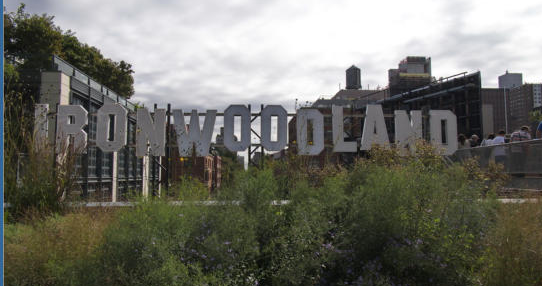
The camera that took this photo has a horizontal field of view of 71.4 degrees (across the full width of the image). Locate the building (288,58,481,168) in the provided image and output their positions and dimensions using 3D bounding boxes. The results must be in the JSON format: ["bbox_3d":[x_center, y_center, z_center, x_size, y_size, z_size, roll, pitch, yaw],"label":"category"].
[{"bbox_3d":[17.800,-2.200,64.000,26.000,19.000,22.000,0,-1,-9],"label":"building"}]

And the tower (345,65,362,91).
[{"bbox_3d":[19.200,-15.300,88.000,3.800,5.900,3.800,0,-1,-9],"label":"tower"}]

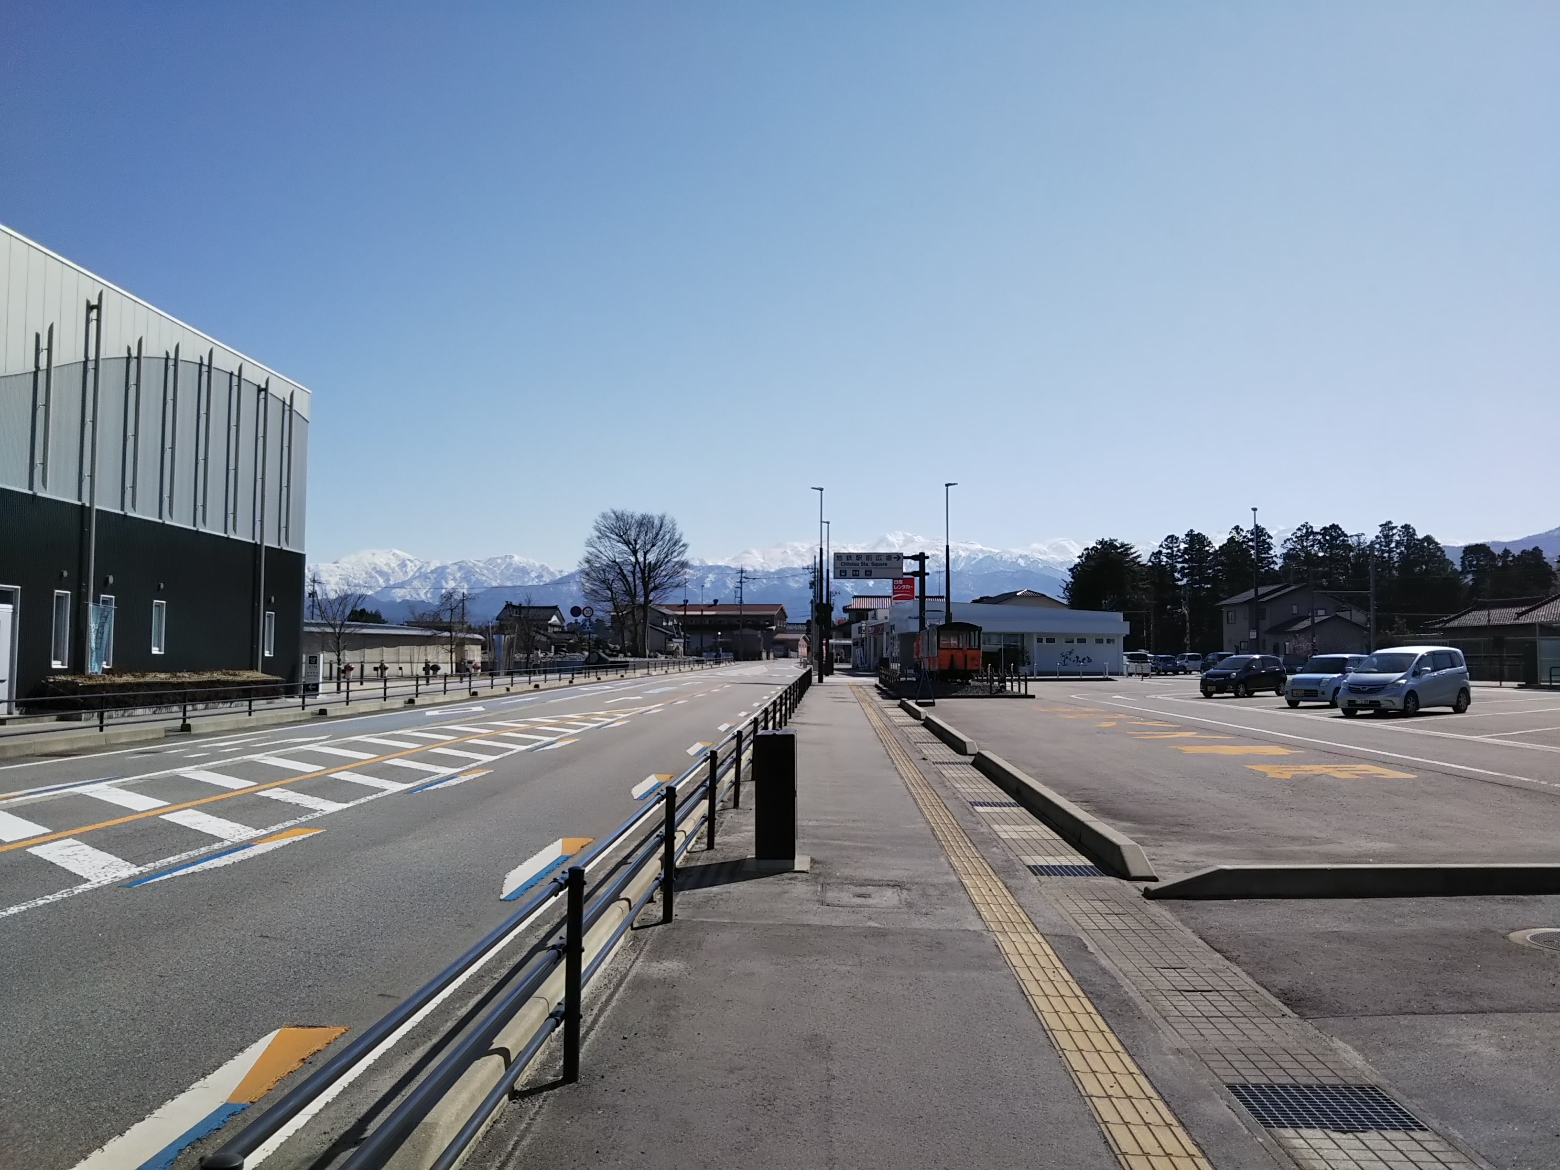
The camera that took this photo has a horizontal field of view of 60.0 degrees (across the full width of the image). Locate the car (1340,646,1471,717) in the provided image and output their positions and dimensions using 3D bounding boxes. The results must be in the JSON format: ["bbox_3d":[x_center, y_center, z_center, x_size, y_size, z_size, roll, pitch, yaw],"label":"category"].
[{"bbox_3d":[16.000,2.460,34.700,4.220,1.730,1.700,3,-5,-40],"label":"car"}]

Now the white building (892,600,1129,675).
[{"bbox_3d":[14.600,3.770,90.600,15.000,4.700,8.500,1,-4,-13],"label":"white building"}]

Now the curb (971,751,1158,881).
[{"bbox_3d":[2.880,2.320,15.120,0.210,0.200,10.300,0,-3,2],"label":"curb"}]

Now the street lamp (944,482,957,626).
[{"bbox_3d":[8.626,-0.043,68.200,0.700,10.100,0.300,0,-3,2],"label":"street lamp"}]

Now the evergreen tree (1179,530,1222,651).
[{"bbox_3d":[42.000,1.400,135.000,4.000,14.000,4.000,0,-3,0],"label":"evergreen tree"}]

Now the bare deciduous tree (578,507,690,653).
[{"bbox_3d":[-13.200,0.000,122.000,9.600,13.400,9.600,0,-3,0],"label":"bare deciduous tree"}]

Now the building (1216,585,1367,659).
[{"bbox_3d":[44.000,3.777,115.000,9.300,7.500,13.500,0,-3,0],"label":"building"}]

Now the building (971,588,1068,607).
[{"bbox_3d":[23.300,4.300,132.000,11.000,7.600,10.000,1,-4,-6],"label":"building"}]

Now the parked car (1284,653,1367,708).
[{"bbox_3d":[16.400,2.800,39.800,3.450,1.550,1.500,3,-5,-40],"label":"parked car"}]

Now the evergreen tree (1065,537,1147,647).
[{"bbox_3d":[31.000,1.750,128.000,7.500,12.500,7.500,0,-3,0],"label":"evergreen tree"}]

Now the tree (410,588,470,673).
[{"bbox_3d":[-21.630,2.956,86.000,3.500,5.600,3.500,0,-3,0],"label":"tree"}]

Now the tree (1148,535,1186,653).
[{"bbox_3d":[40.133,1.832,140.000,4.100,13.800,4.200,0,-3,0],"label":"tree"}]

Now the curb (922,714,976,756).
[{"bbox_3d":[3.310,2.907,26.600,0.220,0.210,8.900,0,-3,2],"label":"curb"}]

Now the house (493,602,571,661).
[{"bbox_3d":[-33.200,6.466,180.000,8.800,7.600,8.300,0,-3,0],"label":"house"}]

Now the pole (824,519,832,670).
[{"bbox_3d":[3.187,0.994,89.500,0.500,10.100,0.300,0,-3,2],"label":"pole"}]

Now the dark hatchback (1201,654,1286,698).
[{"bbox_3d":[16.667,3.270,48.400,3.395,1.500,1.475,2,-3,-34],"label":"dark hatchback"}]

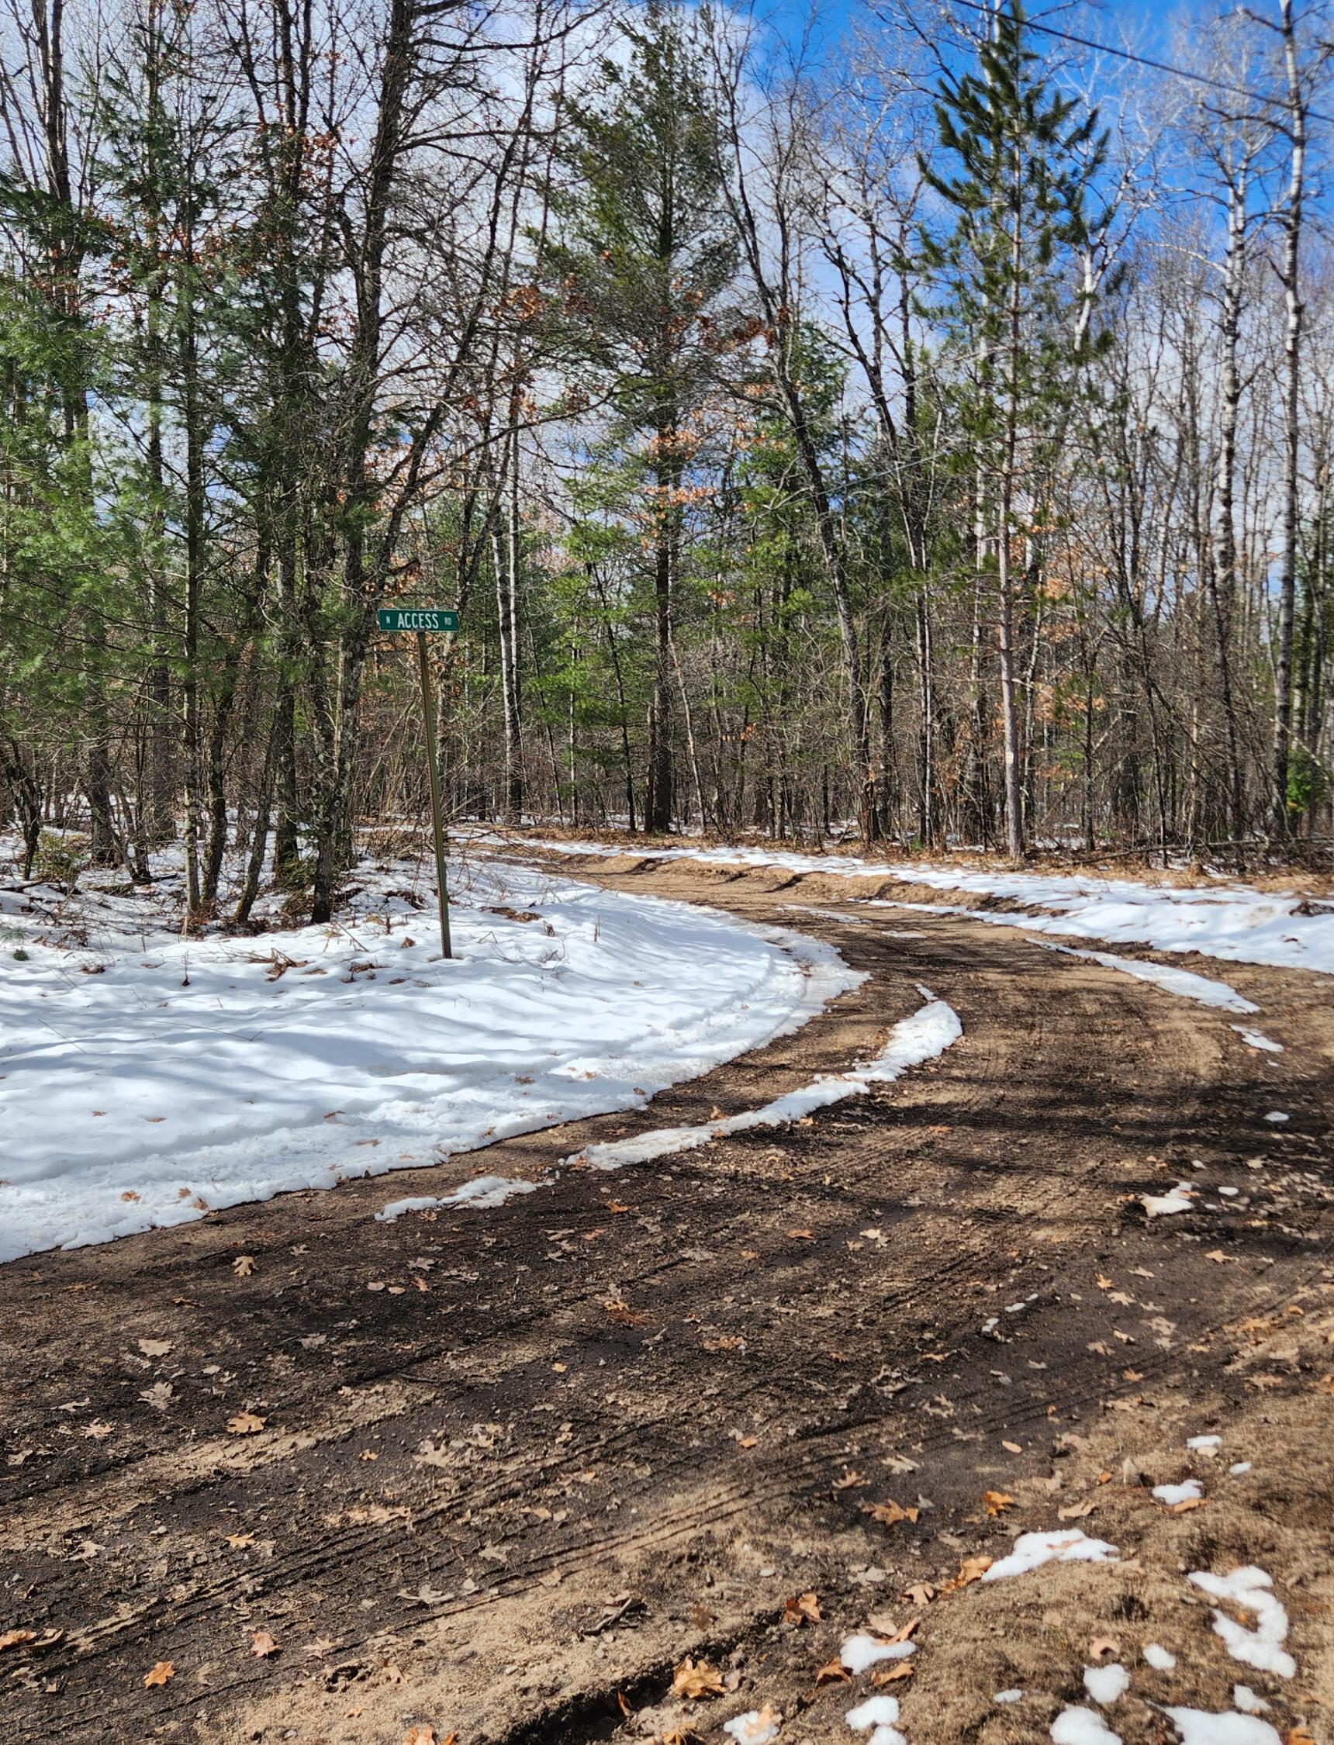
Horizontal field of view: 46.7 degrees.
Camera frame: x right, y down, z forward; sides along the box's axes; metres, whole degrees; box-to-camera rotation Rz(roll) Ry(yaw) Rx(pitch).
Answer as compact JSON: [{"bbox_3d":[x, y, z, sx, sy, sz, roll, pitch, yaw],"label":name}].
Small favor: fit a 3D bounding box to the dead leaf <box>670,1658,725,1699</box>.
[{"bbox_3d":[0.052,1.389,2.664,0.092,0.030,0.085,0,3,0],"label":"dead leaf"}]

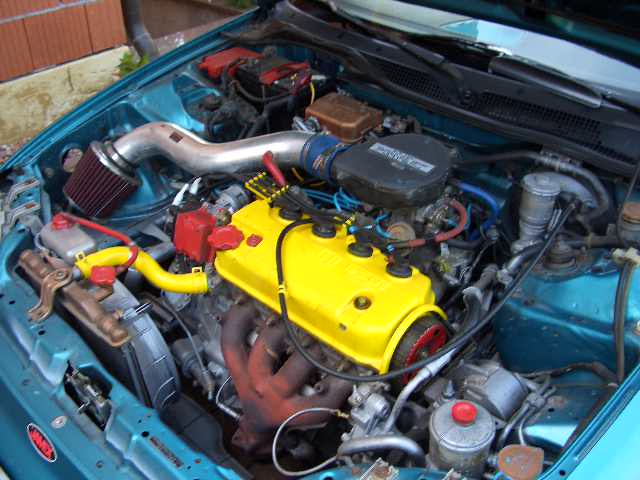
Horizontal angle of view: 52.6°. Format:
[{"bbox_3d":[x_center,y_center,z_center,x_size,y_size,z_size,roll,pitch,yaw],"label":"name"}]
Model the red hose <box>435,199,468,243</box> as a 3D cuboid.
[{"bbox_3d":[0.245,-0.035,1.232,0.062,0.055,0.090,27,40,35],"label":"red hose"}]

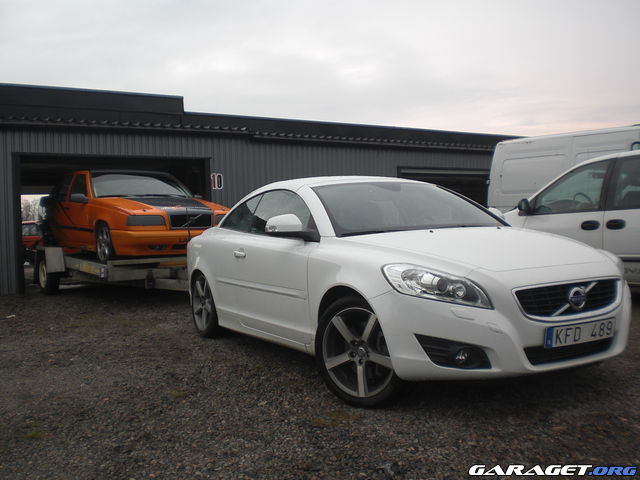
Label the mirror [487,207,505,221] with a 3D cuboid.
[{"bbox_3d":[1.348,-0.169,5.187,0.250,0.170,0.160,-3,2,-29],"label":"mirror"}]

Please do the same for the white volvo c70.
[{"bbox_3d":[0.300,0.179,5.335,1.880,1.400,4.610,-3,2,-29],"label":"white volvo c70"}]

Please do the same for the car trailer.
[{"bbox_3d":[-2.555,0.425,9.755,2.150,0.750,5.850,-3,3,-37],"label":"car trailer"}]

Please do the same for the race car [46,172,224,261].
[{"bbox_3d":[-3.000,-0.355,10.321,1.800,1.380,4.660,-3,2,-37],"label":"race car"}]

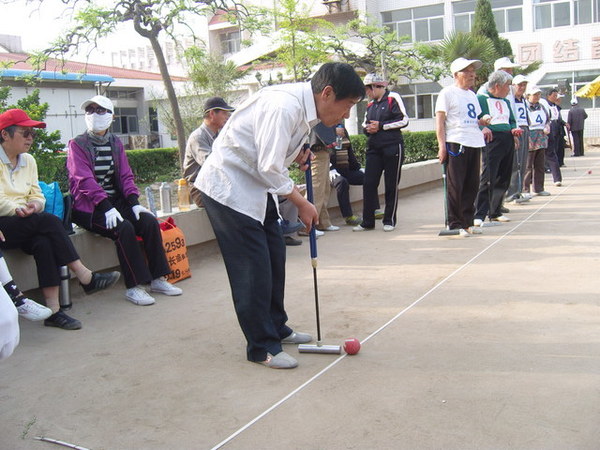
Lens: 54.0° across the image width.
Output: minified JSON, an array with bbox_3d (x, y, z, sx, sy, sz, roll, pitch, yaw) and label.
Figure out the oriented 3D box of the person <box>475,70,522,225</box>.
[{"bbox_3d":[2.053,-0.809,6.139,0.500,1.570,0.380,-6,10,-23],"label":"person"}]

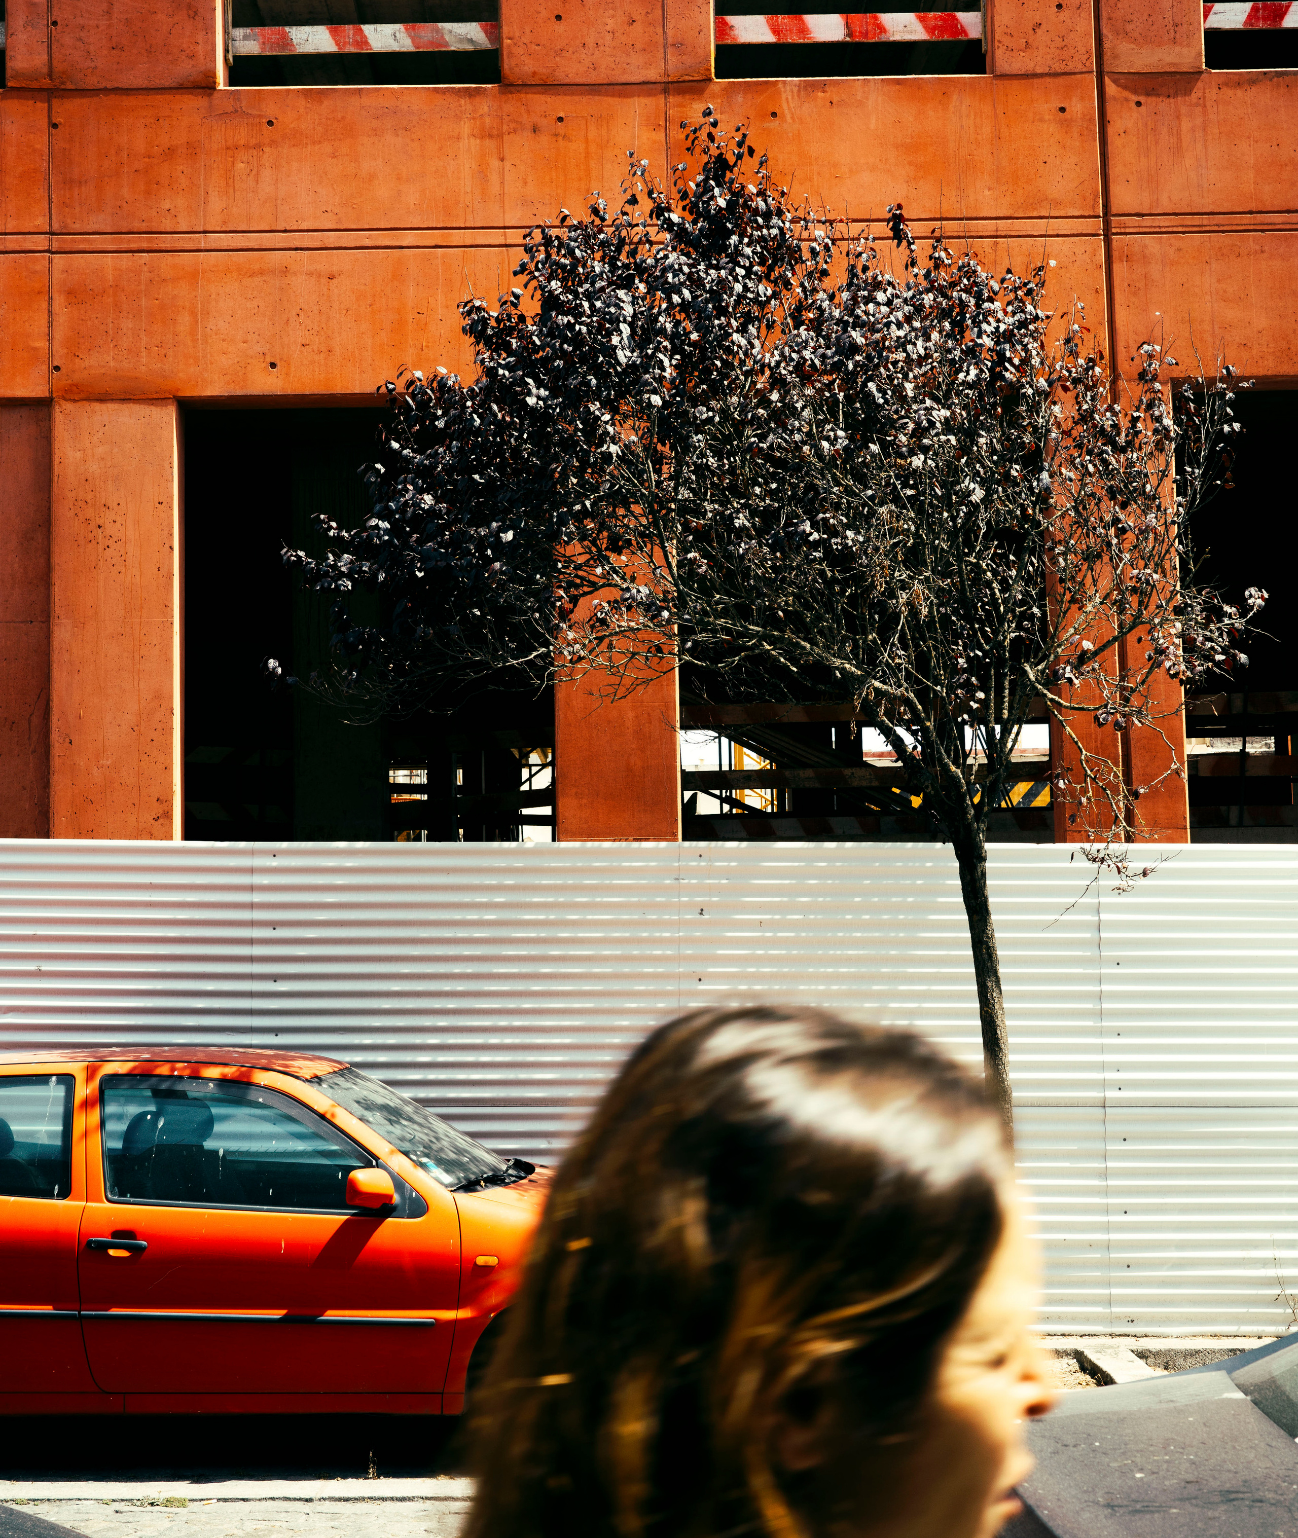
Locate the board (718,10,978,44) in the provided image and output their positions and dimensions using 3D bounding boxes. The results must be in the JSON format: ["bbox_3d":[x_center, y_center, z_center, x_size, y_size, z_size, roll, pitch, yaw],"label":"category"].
[{"bbox_3d":[1.111,-4.154,12.104,1.530,0.155,0.030,-1,-4,0],"label":"board"}]

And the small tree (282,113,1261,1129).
[{"bbox_3d":[0.488,-0.117,8.433,3.750,5.020,3.400,-1,-4,0],"label":"small tree"}]

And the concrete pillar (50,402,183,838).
[{"bbox_3d":[-2.861,0.293,11.666,0.670,4.550,0.320,-1,-4,0],"label":"concrete pillar"}]

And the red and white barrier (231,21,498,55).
[{"bbox_3d":[-1.702,-4.406,13.058,1.630,0.153,0.030,-2,-4,-1],"label":"red and white barrier"}]

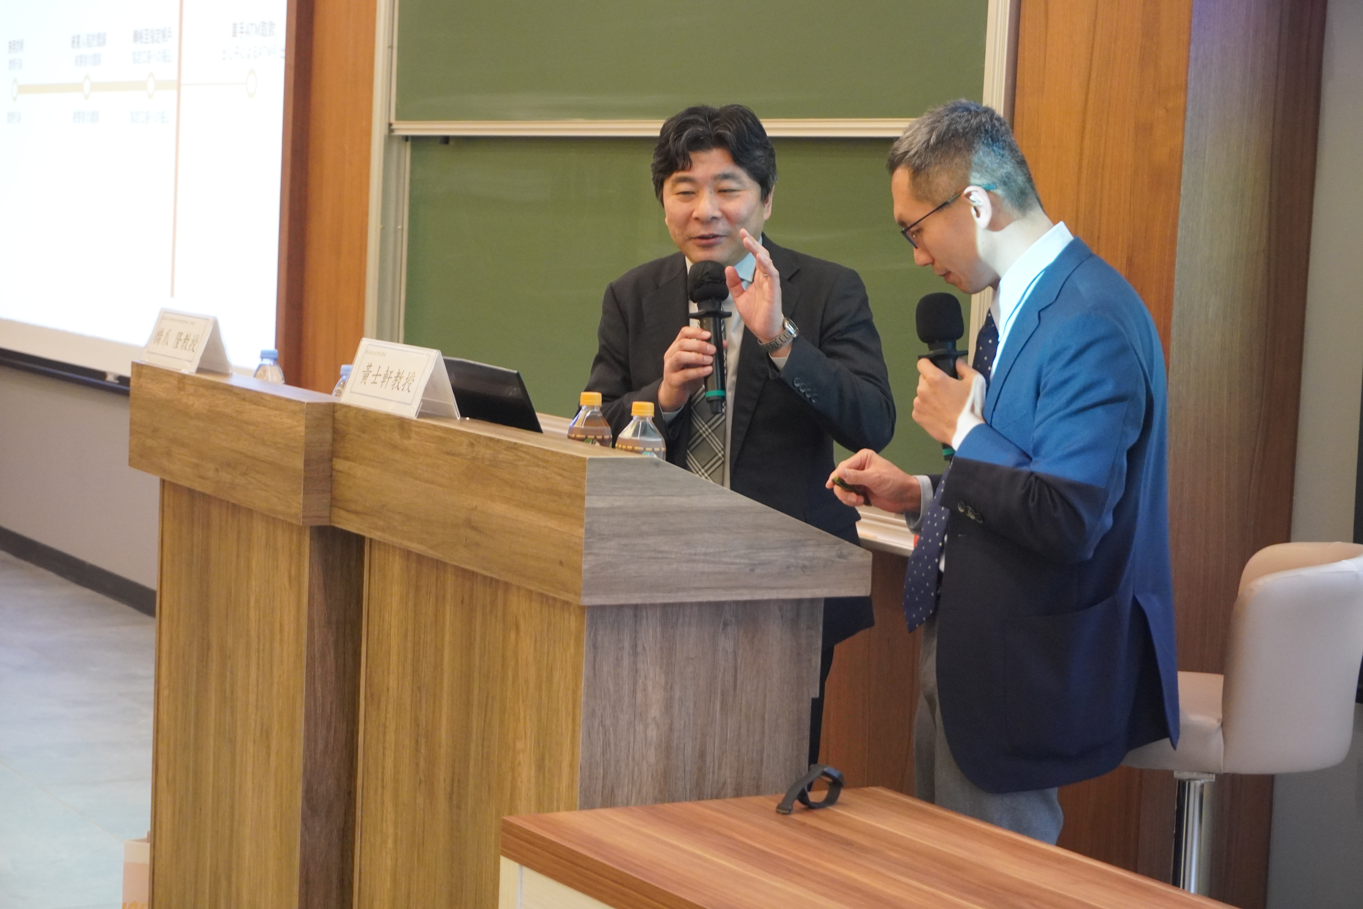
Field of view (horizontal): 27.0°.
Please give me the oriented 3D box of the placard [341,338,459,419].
[{"bbox_3d":[-0.452,-0.123,4.551,0.073,0.105,0.292,0,6,-30],"label":"placard"}]

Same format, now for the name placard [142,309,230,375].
[{"bbox_3d":[-0.925,-0.213,5.305,0.073,0.105,0.292,0,6,-30],"label":"name placard"}]

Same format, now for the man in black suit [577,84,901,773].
[{"bbox_3d":[0.078,0.315,4.553,0.490,1.740,0.380,5,6,21],"label":"man in black suit"}]

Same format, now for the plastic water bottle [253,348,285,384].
[{"bbox_3d":[-0.750,-0.091,5.139,0.064,0.200,0.064,0,6,-29],"label":"plastic water bottle"}]

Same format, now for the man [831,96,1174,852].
[{"bbox_3d":[0.416,0.403,3.830,0.480,1.740,0.520,2,5,-1],"label":"man"}]

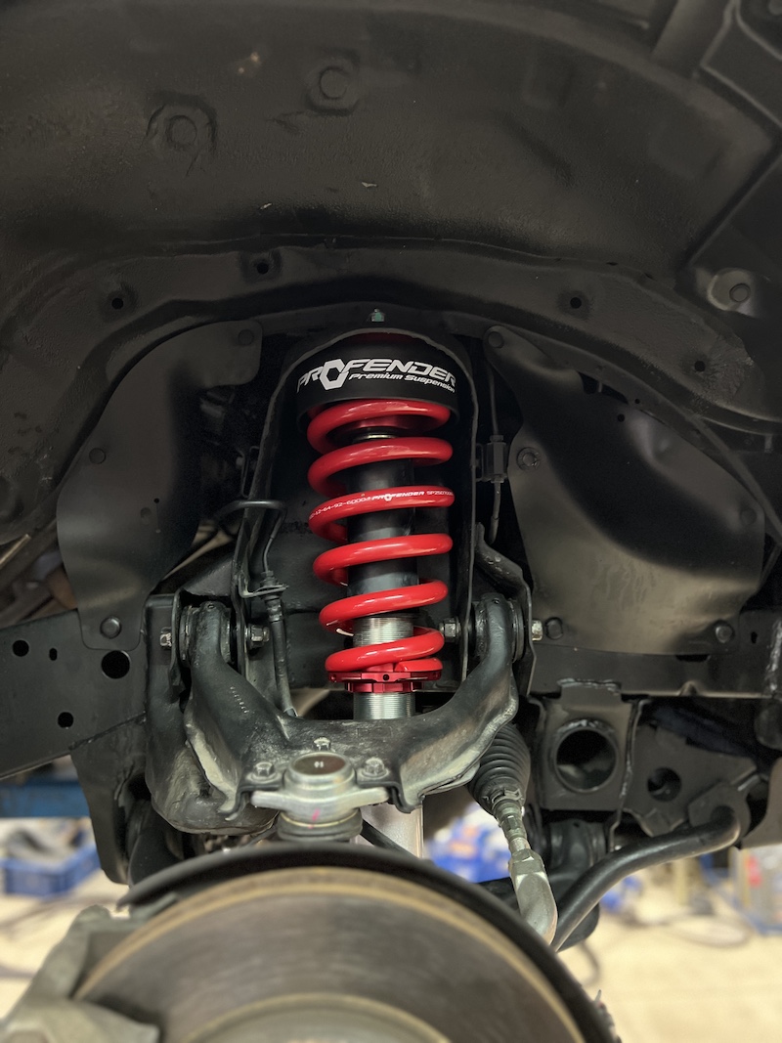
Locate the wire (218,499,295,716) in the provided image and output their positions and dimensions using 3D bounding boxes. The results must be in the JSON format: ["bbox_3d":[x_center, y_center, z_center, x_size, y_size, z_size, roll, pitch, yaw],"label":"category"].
[{"bbox_3d":[-0.117,0.078,0.680,0.068,0.200,0.060,1,-3,0],"label":"wire"}]

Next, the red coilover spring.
[{"bbox_3d":[-0.008,0.018,0.671,0.124,0.245,0.124,-2,-11,0],"label":"red coilover spring"}]

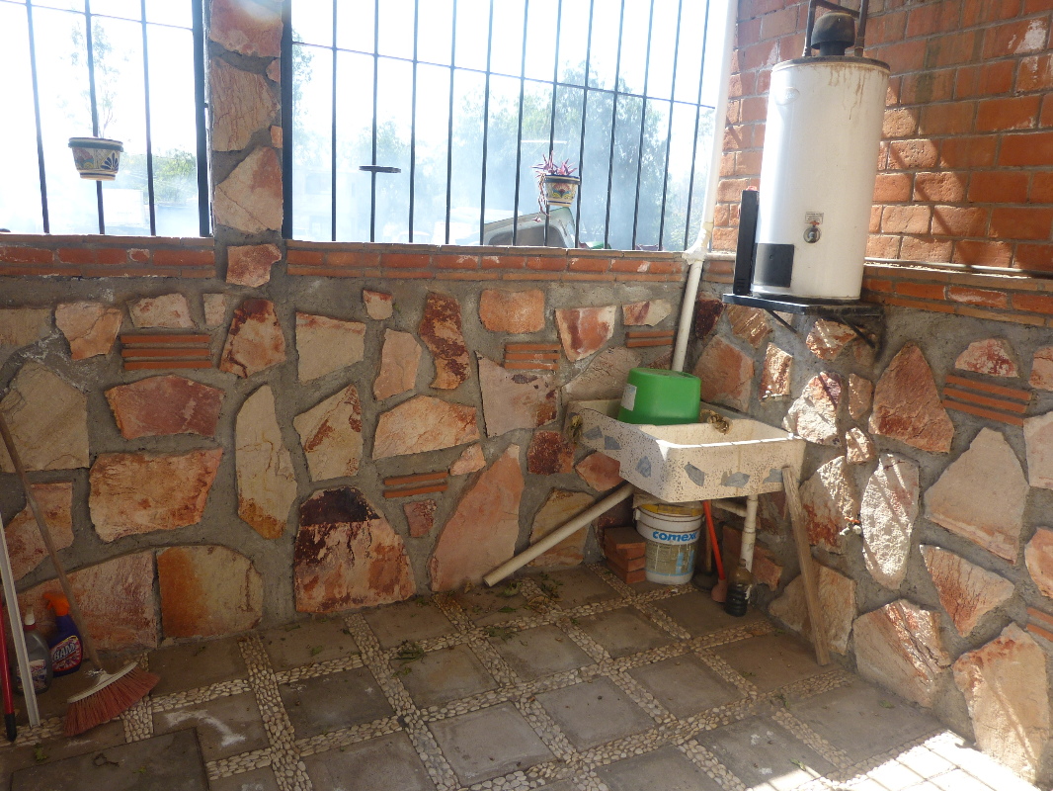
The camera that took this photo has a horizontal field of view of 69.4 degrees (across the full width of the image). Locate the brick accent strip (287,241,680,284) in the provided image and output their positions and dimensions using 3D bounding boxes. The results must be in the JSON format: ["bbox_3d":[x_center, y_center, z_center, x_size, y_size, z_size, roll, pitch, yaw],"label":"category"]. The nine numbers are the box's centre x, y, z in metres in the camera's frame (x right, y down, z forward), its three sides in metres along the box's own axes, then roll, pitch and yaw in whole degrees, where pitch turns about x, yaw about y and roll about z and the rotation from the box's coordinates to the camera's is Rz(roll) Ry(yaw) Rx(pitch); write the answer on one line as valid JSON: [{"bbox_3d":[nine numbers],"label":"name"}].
[{"bbox_3d":[-0.091,-0.569,3.264,1.828,0.134,0.112,-3,14,-28],"label":"brick accent strip"}]

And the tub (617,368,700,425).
[{"bbox_3d":[0.595,0.036,3.430,0.336,0.264,0.336,3,12,-1],"label":"tub"}]

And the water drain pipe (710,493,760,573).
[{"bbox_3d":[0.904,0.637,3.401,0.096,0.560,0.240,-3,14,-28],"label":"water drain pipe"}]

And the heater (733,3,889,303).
[{"bbox_3d":[1.026,-0.836,2.696,0.416,0.980,0.386,-1,13,-20],"label":"heater"}]

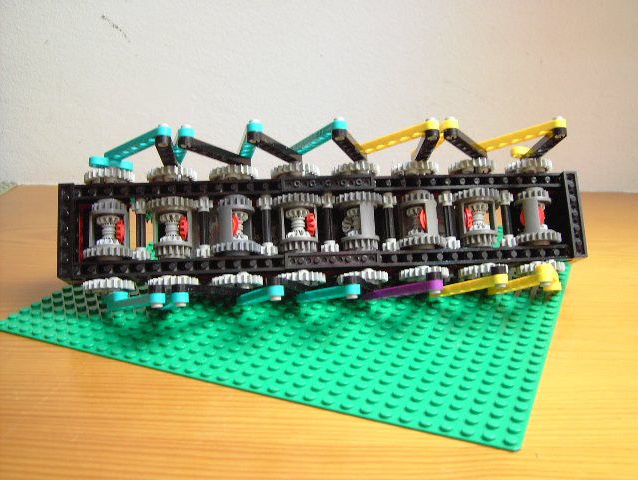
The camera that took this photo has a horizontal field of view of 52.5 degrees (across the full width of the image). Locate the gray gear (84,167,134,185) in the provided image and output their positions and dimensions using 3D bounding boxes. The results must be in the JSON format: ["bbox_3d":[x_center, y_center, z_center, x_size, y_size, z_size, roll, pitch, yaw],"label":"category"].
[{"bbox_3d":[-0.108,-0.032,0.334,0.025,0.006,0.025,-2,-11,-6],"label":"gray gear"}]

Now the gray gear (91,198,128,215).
[{"bbox_3d":[-0.107,-0.015,0.332,0.018,0.007,0.018,-2,-12,-5],"label":"gray gear"}]

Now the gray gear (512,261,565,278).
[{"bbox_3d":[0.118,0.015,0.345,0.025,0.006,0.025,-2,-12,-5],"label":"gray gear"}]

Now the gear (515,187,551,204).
[{"bbox_3d":[0.117,-0.023,0.353,0.018,0.007,0.018,-2,-12,-5],"label":"gear"}]

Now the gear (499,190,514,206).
[{"bbox_3d":[0.100,-0.022,0.349,0.010,0.008,0.010,-2,-12,-5],"label":"gear"}]

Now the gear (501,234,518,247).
[{"bbox_3d":[0.102,0.001,0.347,0.010,0.008,0.010,-2,-11,-6],"label":"gear"}]

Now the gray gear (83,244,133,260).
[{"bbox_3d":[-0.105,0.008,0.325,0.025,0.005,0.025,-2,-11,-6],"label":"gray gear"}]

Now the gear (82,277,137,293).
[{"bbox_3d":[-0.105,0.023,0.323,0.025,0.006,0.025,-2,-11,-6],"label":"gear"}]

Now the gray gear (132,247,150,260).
[{"bbox_3d":[-0.089,0.007,0.326,0.009,0.007,0.009,-2,-11,-6],"label":"gray gear"}]

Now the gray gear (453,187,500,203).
[{"bbox_3d":[0.085,-0.023,0.350,0.025,0.006,0.025,-2,-11,-6],"label":"gray gear"}]

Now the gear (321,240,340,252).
[{"bbox_3d":[0.006,0.004,0.335,0.010,0.008,0.010,-2,-12,-5],"label":"gear"}]

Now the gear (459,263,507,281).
[{"bbox_3d":[0.086,0.017,0.339,0.025,0.008,0.025,-2,-12,-5],"label":"gear"}]

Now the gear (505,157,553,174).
[{"bbox_3d":[0.114,-0.039,0.354,0.025,0.008,0.025,-2,-12,-5],"label":"gear"}]

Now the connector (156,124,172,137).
[{"bbox_3d":[-0.073,-0.050,0.305,0.008,0.005,0.008,-2,-11,-6],"label":"connector"}]

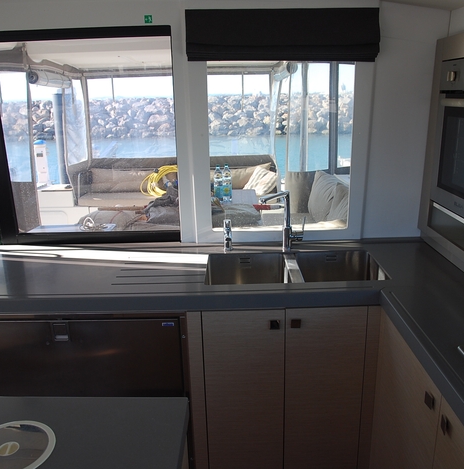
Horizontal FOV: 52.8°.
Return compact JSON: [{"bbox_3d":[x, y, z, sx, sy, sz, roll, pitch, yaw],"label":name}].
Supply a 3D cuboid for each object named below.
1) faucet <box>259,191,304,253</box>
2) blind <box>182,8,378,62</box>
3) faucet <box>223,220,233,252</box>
[{"bbox_3d":[0.223,-0.042,2.138,0.250,0.290,0.085,-16,22,-42],"label":"faucet"},{"bbox_3d":[0.225,-0.893,2.100,0.858,0.214,0.060,-1,16,0],"label":"blind"},{"bbox_3d":[-0.024,0.014,2.219,0.045,0.150,0.110,-1,16,0],"label":"faucet"}]

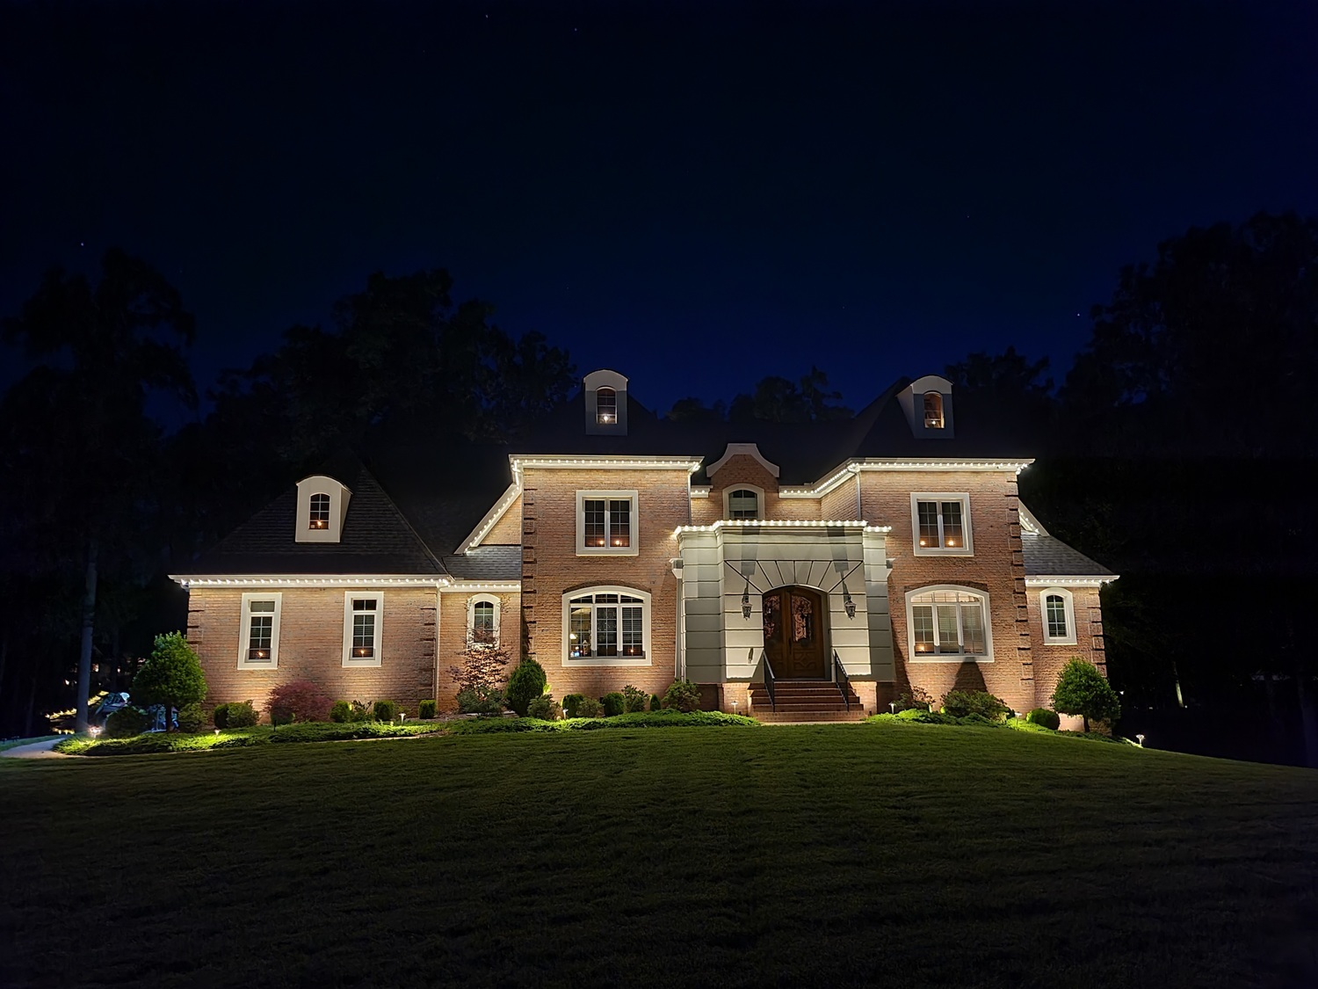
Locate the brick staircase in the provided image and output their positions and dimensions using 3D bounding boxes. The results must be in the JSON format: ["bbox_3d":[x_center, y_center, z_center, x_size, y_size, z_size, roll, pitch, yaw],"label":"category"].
[{"bbox_3d":[3.673,5.179,24.741,2.757,0.958,1.400,0,-11,-7],"label":"brick staircase"}]

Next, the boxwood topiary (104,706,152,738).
[{"bbox_3d":[-12.897,5.523,24.032,1.100,0.757,1.100,0,-11,-6],"label":"boxwood topiary"}]

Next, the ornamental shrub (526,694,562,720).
[{"bbox_3d":[-2.927,5.447,25.363,0.917,0.619,0.900,0,-11,-6],"label":"ornamental shrub"}]

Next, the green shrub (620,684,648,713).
[{"bbox_3d":[-0.639,5.397,26.129,0.708,0.802,0.729,0,-11,-6],"label":"green shrub"}]

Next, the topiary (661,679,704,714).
[{"bbox_3d":[0.579,5.178,25.204,1.085,0.928,1.085,0,-11,-7],"label":"topiary"}]

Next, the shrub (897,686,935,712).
[{"bbox_3d":[6.967,5.582,26.836,1.035,0.791,0.961,0,-11,-6],"label":"shrub"}]

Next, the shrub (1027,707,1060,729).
[{"bbox_3d":[10.545,6.183,27.175,0.972,0.674,0.931,0,-11,-6],"label":"shrub"}]

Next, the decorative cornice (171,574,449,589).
[{"bbox_3d":[-9.097,2.292,26.182,7.188,0.294,0.500,0,-11,-7],"label":"decorative cornice"}]

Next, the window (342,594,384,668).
[{"bbox_3d":[-7.877,3.610,26.371,1.013,1.943,0.150,0,-11,-7],"label":"window"}]

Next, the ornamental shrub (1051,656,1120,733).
[{"bbox_3d":[12.010,5.606,27.816,1.900,2.011,1.850,0,-11,-6],"label":"ornamental shrub"}]

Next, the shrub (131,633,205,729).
[{"bbox_3d":[-12.207,4.637,24.690,1.750,2.451,1.750,0,-11,-6],"label":"shrub"}]

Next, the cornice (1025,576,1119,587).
[{"bbox_3d":[12.140,2.572,29.347,2.961,0.299,0.500,0,-11,-7],"label":"cornice"}]

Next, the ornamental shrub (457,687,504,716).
[{"bbox_3d":[-4.863,5.621,26.957,1.273,0.769,1.200,0,-11,-6],"label":"ornamental shrub"}]

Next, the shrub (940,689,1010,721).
[{"bbox_3d":[8.529,5.677,26.697,1.880,0.814,1.450,0,-11,-6],"label":"shrub"}]

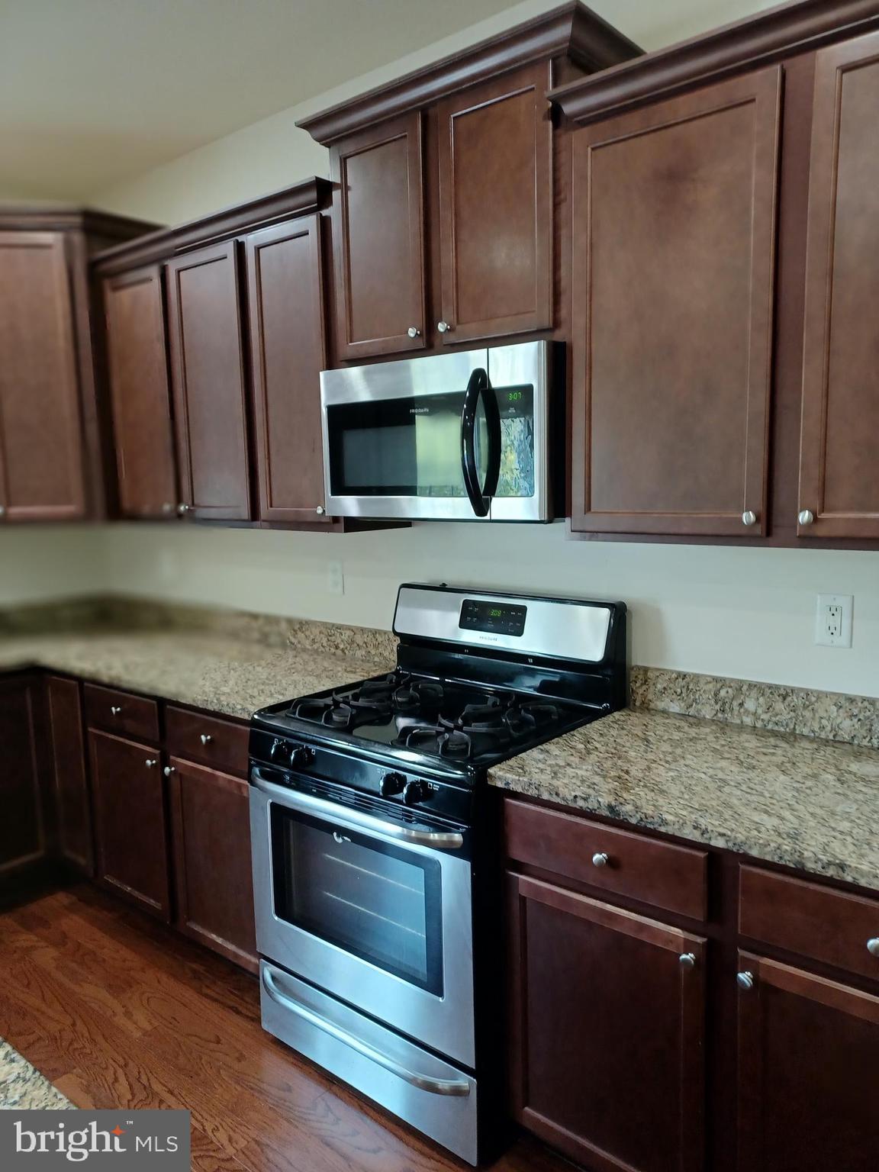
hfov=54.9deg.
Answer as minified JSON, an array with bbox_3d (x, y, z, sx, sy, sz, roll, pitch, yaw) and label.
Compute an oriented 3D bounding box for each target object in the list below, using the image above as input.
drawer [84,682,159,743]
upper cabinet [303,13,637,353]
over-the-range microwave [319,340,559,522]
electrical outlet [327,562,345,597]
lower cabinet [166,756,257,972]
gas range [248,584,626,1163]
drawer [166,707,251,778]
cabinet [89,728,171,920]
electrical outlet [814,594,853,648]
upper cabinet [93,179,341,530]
[{"bbox_3d":[-0.885,0.387,2.962,0.448,0.135,0.520,5,9,40],"label":"drawer"},{"bbox_3d":[0.072,-0.926,2.221,0.890,0.674,0.369,5,9,40],"label":"upper cabinet"},{"bbox_3d":[0.070,-0.388,2.272,0.754,0.408,0.410,5,9,40],"label":"over-the-range microwave"},{"bbox_3d":[-0.363,-0.025,2.954,0.076,0.114,0.012,5,9,40],"label":"electrical outlet"},{"bbox_3d":[-0.471,0.790,2.713,0.445,0.573,0.572,5,9,40],"label":"lower cabinet"},{"bbox_3d":[-0.017,0.646,2.272,0.757,1.190,0.705,5,9,40],"label":"gas range"},{"bbox_3d":[-0.501,0.418,2.641,0.445,0.135,0.520,5,9,40],"label":"drawer"},{"bbox_3d":[-0.855,0.758,3.034,0.448,0.573,0.572,5,9,40],"label":"cabinet"},{"bbox_3d":[0.888,0.080,1.906,0.073,0.116,0.012,5,9,40],"label":"electrical outlet"},{"bbox_3d":[-0.690,-0.688,2.904,1.250,0.972,0.365,5,9,40],"label":"upper cabinet"}]

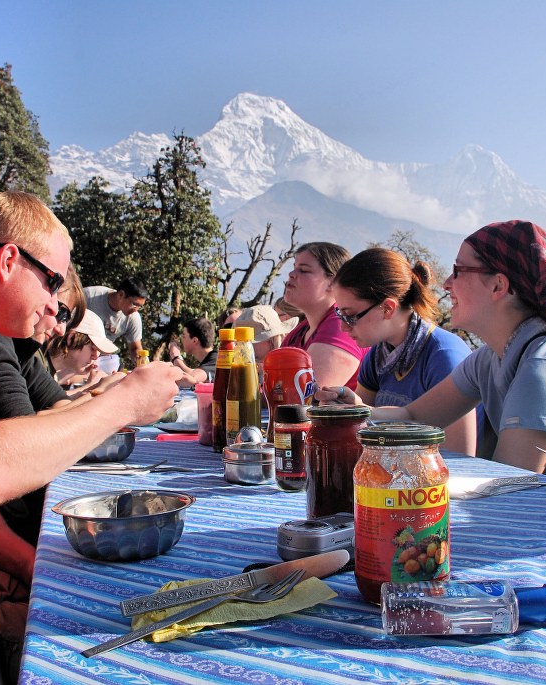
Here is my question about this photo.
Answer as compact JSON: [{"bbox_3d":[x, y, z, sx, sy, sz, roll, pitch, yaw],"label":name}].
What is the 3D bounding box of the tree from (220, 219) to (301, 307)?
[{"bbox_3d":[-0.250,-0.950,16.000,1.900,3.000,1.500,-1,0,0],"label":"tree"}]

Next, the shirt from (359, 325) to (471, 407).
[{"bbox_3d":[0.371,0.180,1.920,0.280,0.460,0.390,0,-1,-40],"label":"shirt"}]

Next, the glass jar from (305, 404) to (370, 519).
[{"bbox_3d":[0.074,0.136,0.866,0.076,0.130,0.076,-1,-1,5],"label":"glass jar"}]

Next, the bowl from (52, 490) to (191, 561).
[{"bbox_3d":[-0.139,0.176,0.725,0.137,0.048,0.137,-1,0,0],"label":"bowl"}]

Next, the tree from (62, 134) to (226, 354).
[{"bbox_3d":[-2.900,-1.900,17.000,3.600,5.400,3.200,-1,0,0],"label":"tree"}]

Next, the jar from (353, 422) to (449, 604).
[{"bbox_3d":[0.101,0.132,0.609,0.076,0.130,0.076,0,-1,0],"label":"jar"}]

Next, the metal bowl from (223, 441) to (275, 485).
[{"bbox_3d":[-0.034,0.182,1.153,0.078,0.050,0.078,0,-1,0],"label":"metal bowl"}]

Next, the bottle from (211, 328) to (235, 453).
[{"bbox_3d":[-0.090,0.095,1.534,0.063,0.238,0.063,0,-1,-3],"label":"bottle"}]

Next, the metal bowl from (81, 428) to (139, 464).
[{"bbox_3d":[-0.313,0.189,1.403,0.134,0.049,0.134,0,-1,-11],"label":"metal bowl"}]

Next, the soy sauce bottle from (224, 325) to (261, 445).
[{"bbox_3d":[-0.049,0.088,1.300,0.060,0.222,0.060,-1,0,0],"label":"soy sauce bottle"}]

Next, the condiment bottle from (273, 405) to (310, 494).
[{"bbox_3d":[0.027,0.140,1.050,0.054,0.113,0.054,-1,0,0],"label":"condiment bottle"}]

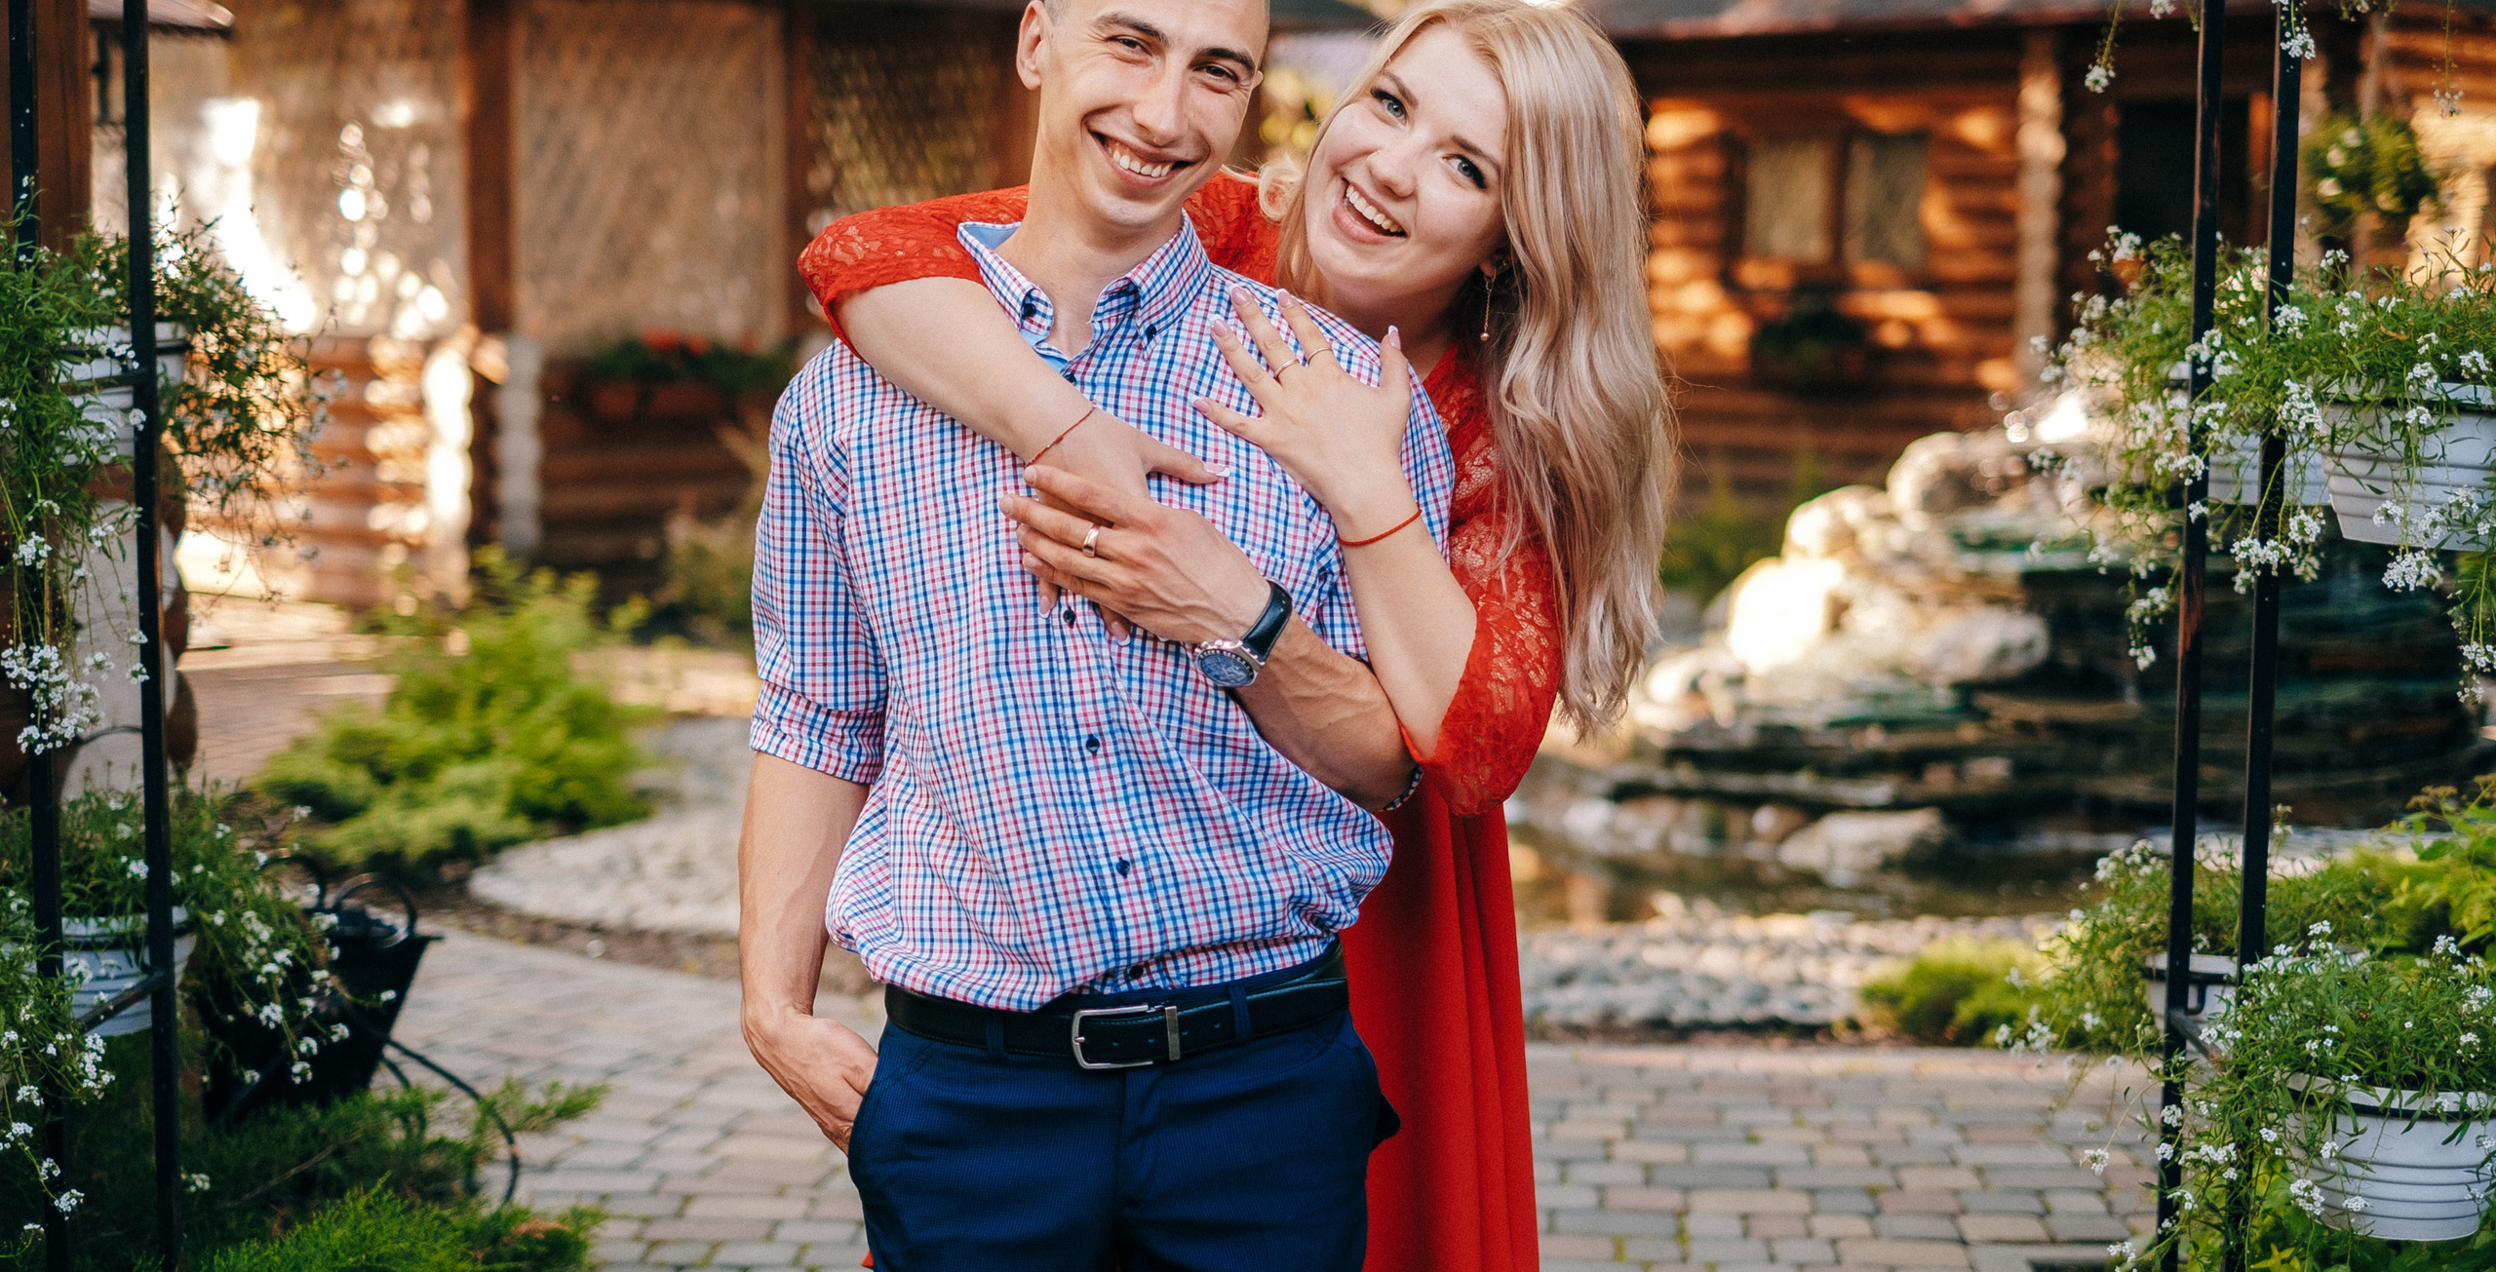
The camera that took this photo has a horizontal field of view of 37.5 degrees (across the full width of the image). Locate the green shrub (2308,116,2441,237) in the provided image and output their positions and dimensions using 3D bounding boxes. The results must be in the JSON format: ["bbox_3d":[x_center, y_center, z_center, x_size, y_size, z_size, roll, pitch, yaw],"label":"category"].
[{"bbox_3d":[4.440,-1.815,14.500,0.540,0.520,0.500,1,6,0],"label":"green shrub"}]

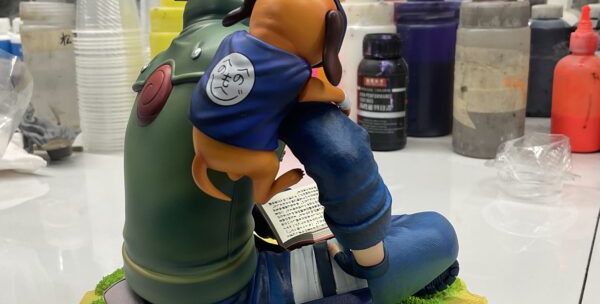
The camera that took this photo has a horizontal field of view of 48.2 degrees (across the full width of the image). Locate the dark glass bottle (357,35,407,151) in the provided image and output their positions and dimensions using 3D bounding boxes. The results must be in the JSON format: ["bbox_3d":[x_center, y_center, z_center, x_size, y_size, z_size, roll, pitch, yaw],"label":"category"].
[{"bbox_3d":[0.082,-0.059,0.657,0.051,0.112,0.051,-1,15,0],"label":"dark glass bottle"}]

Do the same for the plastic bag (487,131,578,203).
[{"bbox_3d":[0.181,0.008,0.530,0.068,0.041,0.059,-1,15,0],"label":"plastic bag"}]

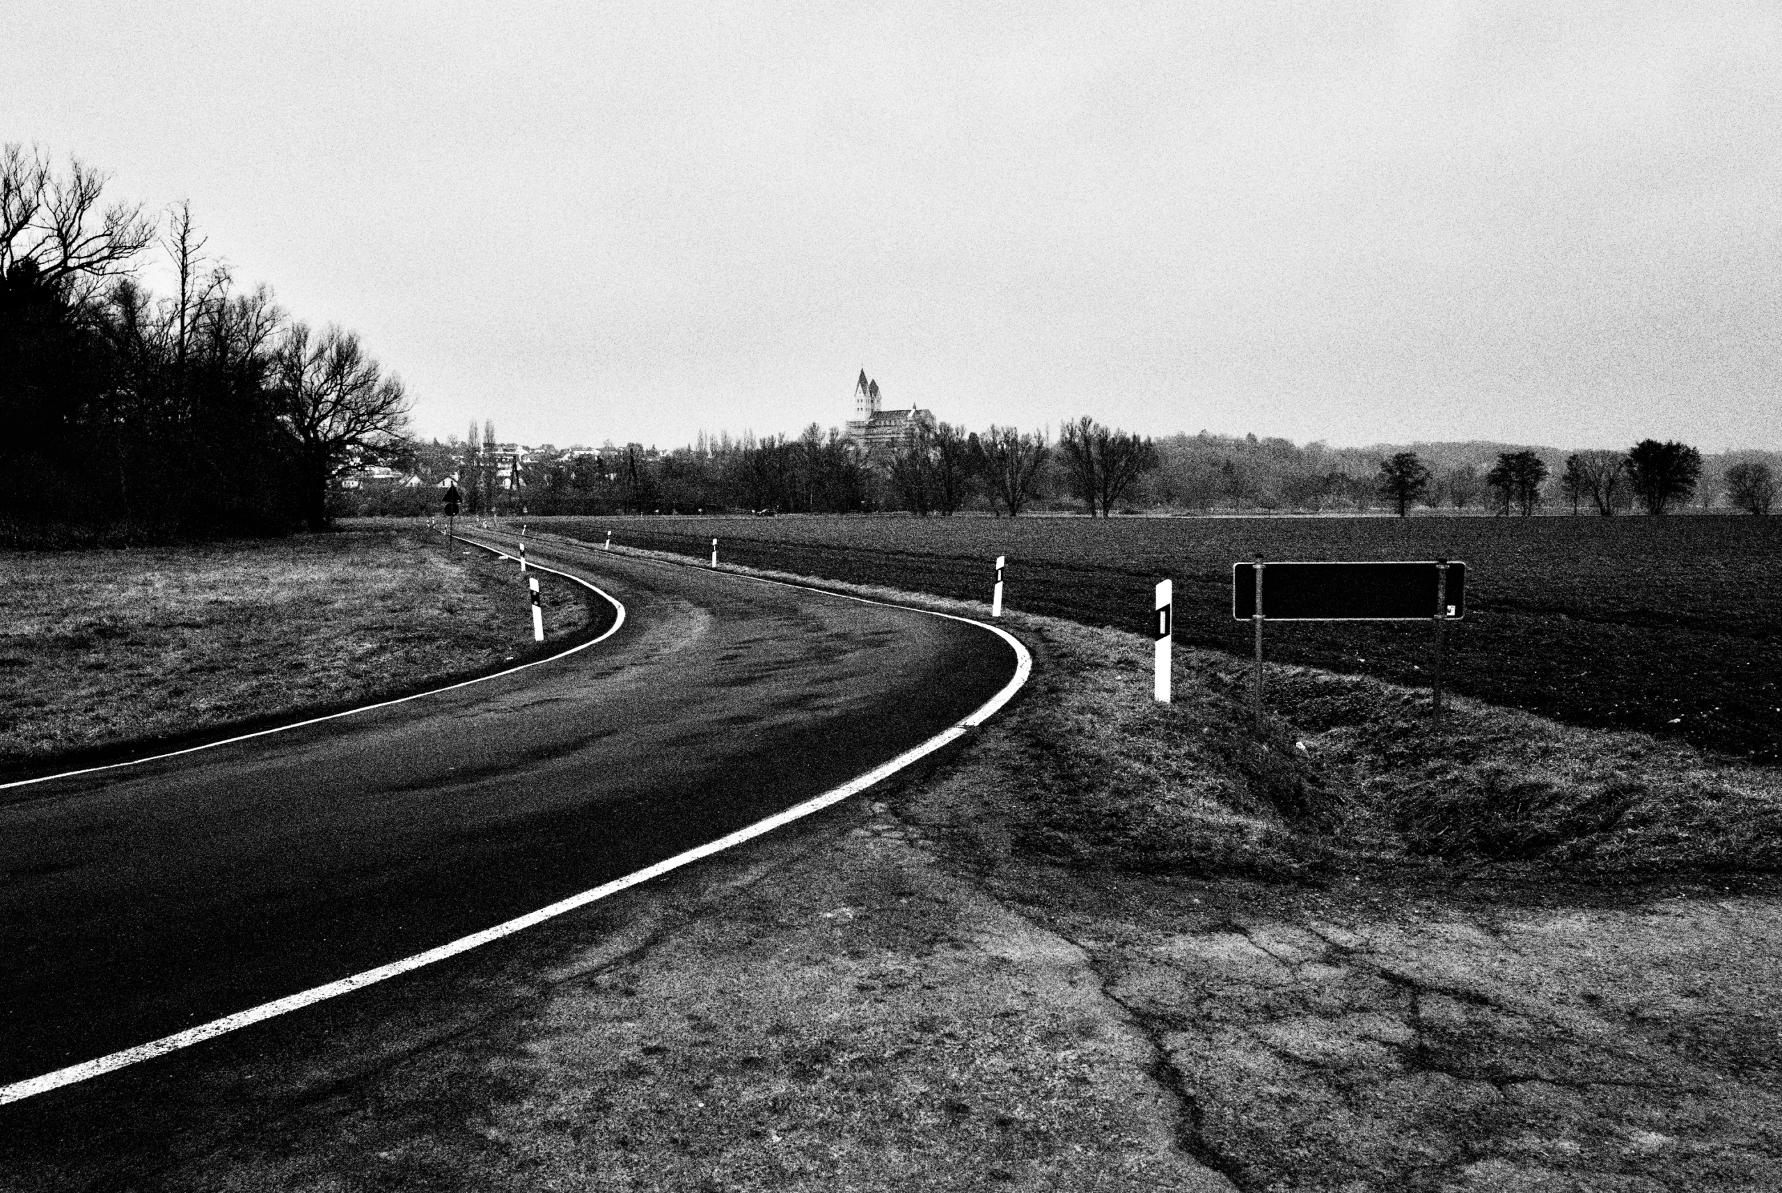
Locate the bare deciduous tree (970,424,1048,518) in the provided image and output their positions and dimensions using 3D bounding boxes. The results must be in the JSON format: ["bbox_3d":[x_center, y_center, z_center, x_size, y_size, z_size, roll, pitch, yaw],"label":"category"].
[{"bbox_3d":[22.344,-23.677,262.000,14.534,17.100,13.807,0,4,5],"label":"bare deciduous tree"}]

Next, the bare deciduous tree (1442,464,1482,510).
[{"bbox_3d":[135.914,-26.012,330.000,8.992,11.266,8.543,1,4,22],"label":"bare deciduous tree"}]

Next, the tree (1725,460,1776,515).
[{"bbox_3d":[179.522,-22.713,290.000,10.443,11.357,9.920,2,4,32],"label":"tree"}]

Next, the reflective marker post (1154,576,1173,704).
[{"bbox_3d":[2.202,0.362,11.200,0.120,1.000,0.100,2,4,25],"label":"reflective marker post"}]

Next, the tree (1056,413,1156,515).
[{"bbox_3d":[39.255,-23.597,250.000,17.518,18.325,16.642,1,4,9],"label":"tree"}]

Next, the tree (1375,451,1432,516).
[{"bbox_3d":[97.843,-21.420,265.000,10.574,12.772,10.045,1,4,20],"label":"tree"}]

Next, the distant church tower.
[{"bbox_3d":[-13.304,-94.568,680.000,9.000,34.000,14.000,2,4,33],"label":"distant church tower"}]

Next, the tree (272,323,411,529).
[{"bbox_3d":[-46.705,-14.515,118.000,11.484,17.536,10.910,-1,4,-22],"label":"tree"}]

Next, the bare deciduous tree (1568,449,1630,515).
[{"bbox_3d":[140.300,-22.643,275.000,11.776,12.978,11.187,2,4,27],"label":"bare deciduous tree"}]

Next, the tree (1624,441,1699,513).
[{"bbox_3d":[150.346,-23.180,270.000,14.452,14.640,13.730,2,4,29],"label":"tree"}]

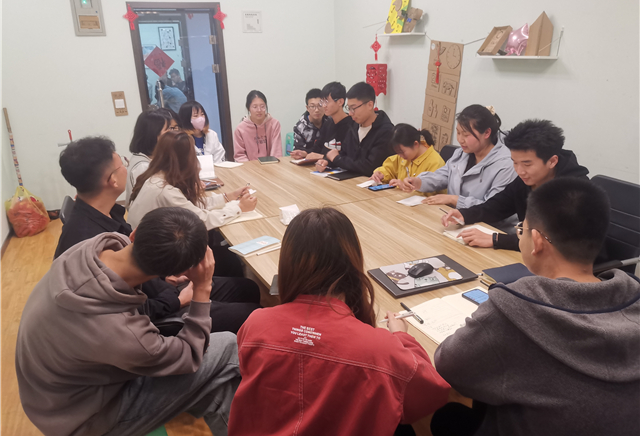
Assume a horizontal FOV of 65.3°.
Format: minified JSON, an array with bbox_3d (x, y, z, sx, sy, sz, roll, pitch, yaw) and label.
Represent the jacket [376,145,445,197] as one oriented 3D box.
[{"bbox_3d":[0.631,-0.242,3.355,0.479,0.510,0.469,-14,23,-32],"label":"jacket"}]

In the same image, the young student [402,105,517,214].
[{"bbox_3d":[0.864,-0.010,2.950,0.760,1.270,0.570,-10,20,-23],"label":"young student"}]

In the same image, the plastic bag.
[{"bbox_3d":[-2.775,-0.067,4.736,0.326,0.439,0.296,-15,23,-33],"label":"plastic bag"}]

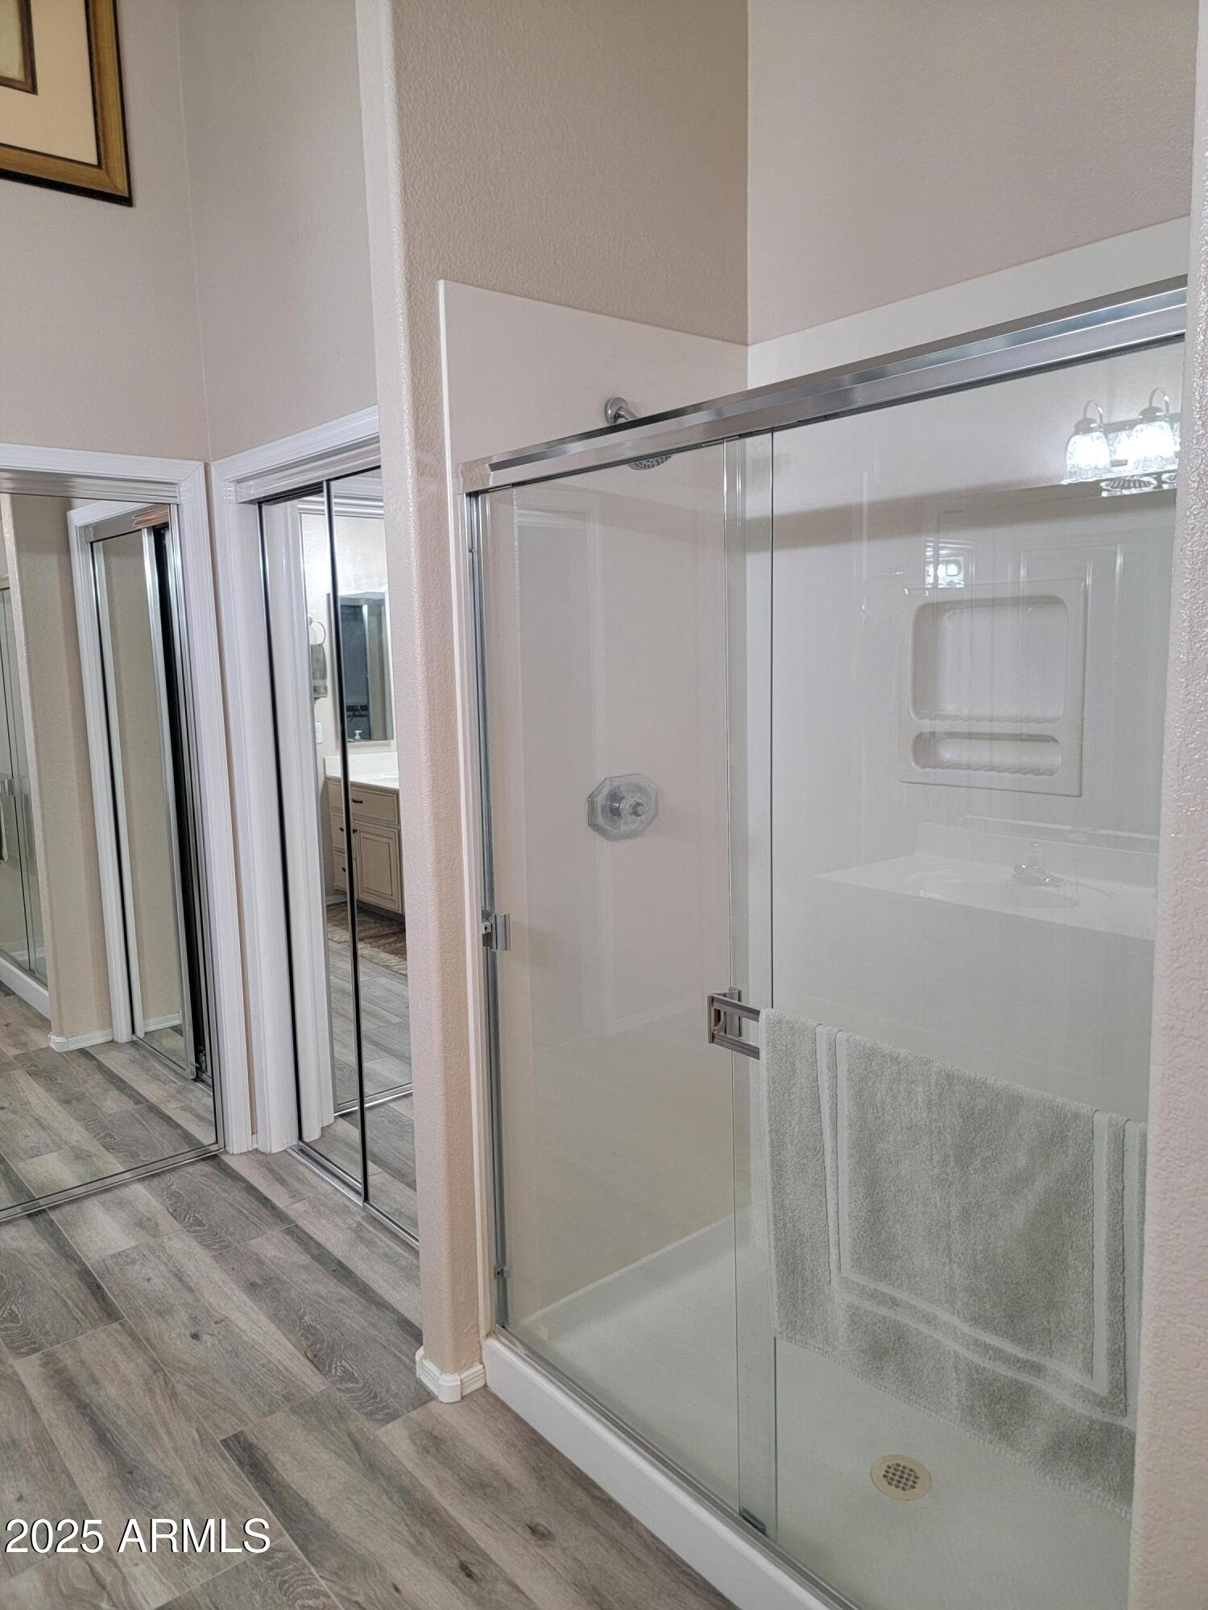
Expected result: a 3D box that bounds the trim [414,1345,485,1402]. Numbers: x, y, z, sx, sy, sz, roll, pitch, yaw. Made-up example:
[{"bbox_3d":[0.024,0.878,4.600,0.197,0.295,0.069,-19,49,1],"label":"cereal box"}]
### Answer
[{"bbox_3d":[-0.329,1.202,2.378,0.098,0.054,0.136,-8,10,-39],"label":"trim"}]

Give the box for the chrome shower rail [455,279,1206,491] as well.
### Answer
[{"bbox_3d":[0.218,-0.558,1.586,0.047,0.057,1.460,-8,10,-39],"label":"chrome shower rail"}]

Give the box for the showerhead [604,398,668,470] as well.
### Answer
[{"bbox_3d":[0.076,-0.776,2.299,0.105,0.165,0.160,-8,10,-39],"label":"showerhead"}]

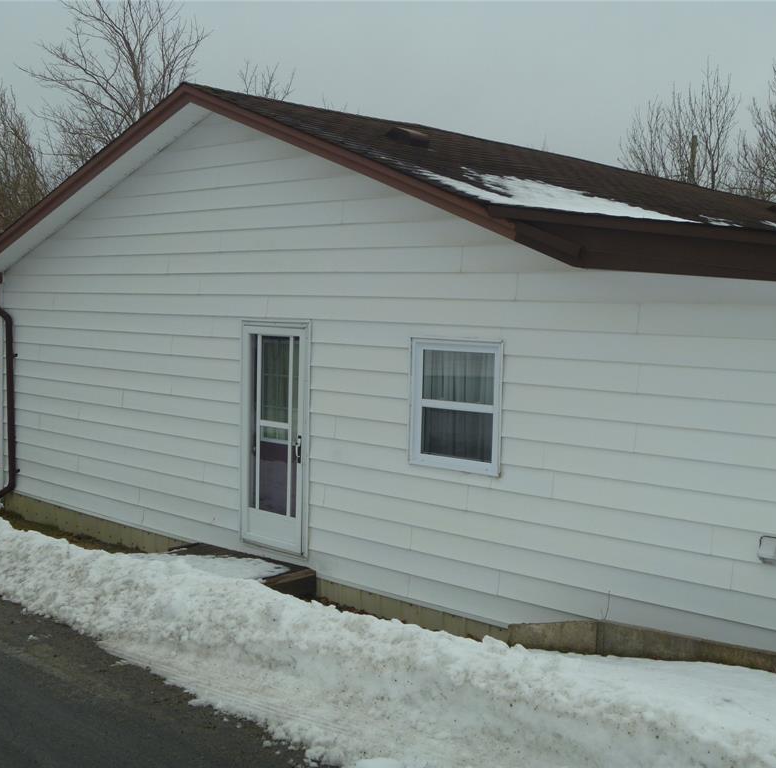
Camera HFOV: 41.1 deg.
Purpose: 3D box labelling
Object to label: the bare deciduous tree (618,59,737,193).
[{"bbox_3d":[9.501,-5.087,34.440,3.941,10.978,3.941,2,5,15],"label":"bare deciduous tree"}]

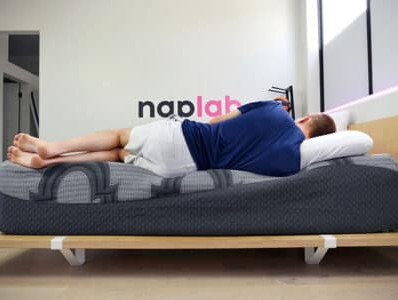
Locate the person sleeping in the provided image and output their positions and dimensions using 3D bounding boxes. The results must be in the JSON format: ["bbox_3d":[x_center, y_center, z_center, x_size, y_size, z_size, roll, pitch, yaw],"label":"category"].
[{"bbox_3d":[-0.152,-0.070,1.650,1.850,0.440,0.460,-1,-1,1],"label":"person sleeping"}]

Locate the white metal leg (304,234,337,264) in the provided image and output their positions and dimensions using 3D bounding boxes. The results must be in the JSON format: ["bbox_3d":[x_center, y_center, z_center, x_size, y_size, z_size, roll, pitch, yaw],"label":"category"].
[{"bbox_3d":[0.627,0.523,1.440,0.057,0.202,0.260,-1,-1,1],"label":"white metal leg"}]

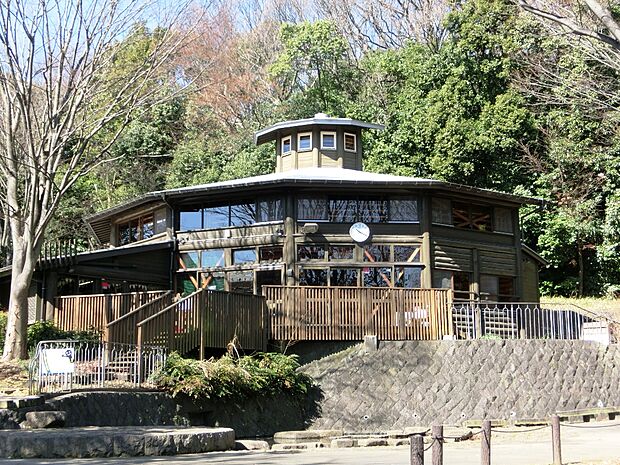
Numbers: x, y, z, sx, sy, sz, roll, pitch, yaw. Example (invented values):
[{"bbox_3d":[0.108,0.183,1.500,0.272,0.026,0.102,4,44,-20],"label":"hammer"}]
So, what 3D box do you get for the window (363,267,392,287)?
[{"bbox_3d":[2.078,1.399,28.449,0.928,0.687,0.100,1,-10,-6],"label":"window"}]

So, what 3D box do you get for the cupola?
[{"bbox_3d":[0.445,-3.672,39.240,5.492,2.826,5.492,1,-10,-7],"label":"cupola"}]

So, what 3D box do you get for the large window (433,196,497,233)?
[{"bbox_3d":[5.326,-0.582,32.122,3.132,0.917,0.120,7,-12,-38],"label":"large window"}]

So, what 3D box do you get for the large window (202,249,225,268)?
[{"bbox_3d":[-3.288,0.901,31.383,0.930,0.613,0.120,-5,-11,24],"label":"large window"}]

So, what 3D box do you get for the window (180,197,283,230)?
[{"bbox_3d":[-2.532,-0.512,29.352,3.758,0.714,0.120,-4,-11,24],"label":"window"}]

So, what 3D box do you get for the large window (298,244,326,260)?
[{"bbox_3d":[0.058,0.655,30.294,0.966,0.516,0.120,1,-10,-7],"label":"large window"}]

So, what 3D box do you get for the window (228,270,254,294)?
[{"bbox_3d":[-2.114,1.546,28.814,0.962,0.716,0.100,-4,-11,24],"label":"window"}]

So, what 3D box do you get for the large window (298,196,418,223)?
[{"bbox_3d":[1.510,-0.676,28.745,3.806,0.731,0.120,1,-10,-6],"label":"large window"}]

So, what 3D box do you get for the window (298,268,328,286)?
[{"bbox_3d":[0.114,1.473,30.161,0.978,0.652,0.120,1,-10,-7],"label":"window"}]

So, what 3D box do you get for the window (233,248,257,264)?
[{"bbox_3d":[-2.175,0.800,30.892,0.901,0.511,0.120,-5,-11,24],"label":"window"}]

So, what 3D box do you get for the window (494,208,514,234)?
[{"bbox_3d":[6.983,-0.400,33.424,1.097,0.910,0.120,7,-12,-38],"label":"window"}]

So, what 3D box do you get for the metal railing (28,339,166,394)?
[{"bbox_3d":[-4.744,3.114,21.144,0.350,1.130,5.167,-4,-11,23],"label":"metal railing"}]

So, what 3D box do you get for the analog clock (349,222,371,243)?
[{"bbox_3d":[1.534,-0.001,28.428,0.633,0.619,0.120,1,-10,-6],"label":"analog clock"}]

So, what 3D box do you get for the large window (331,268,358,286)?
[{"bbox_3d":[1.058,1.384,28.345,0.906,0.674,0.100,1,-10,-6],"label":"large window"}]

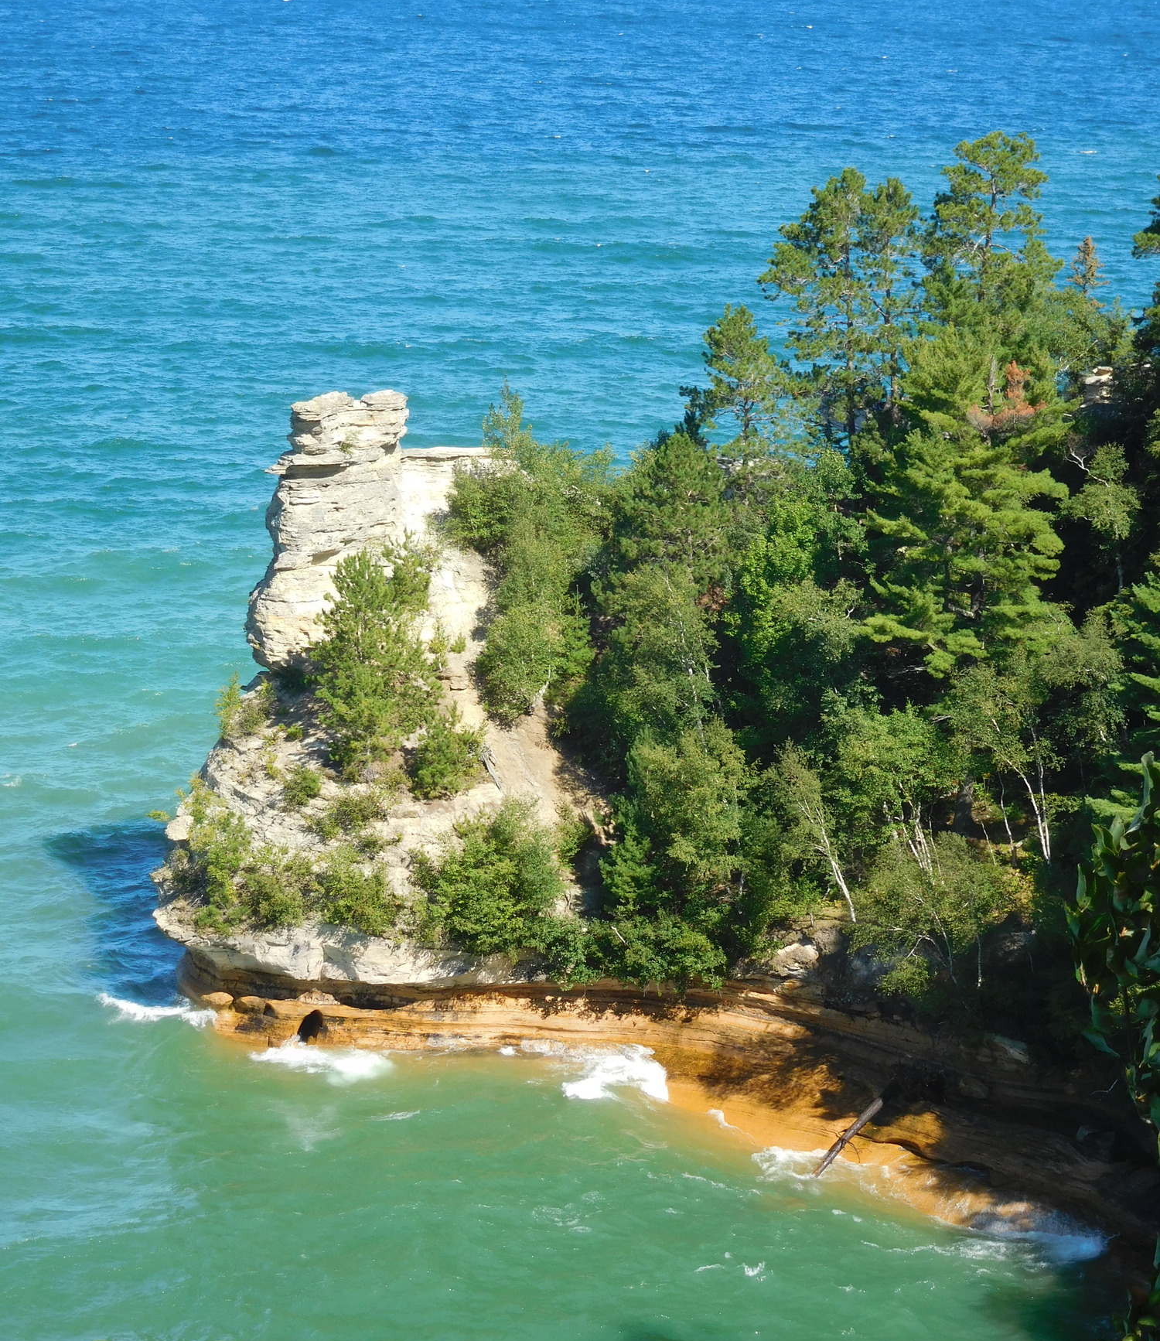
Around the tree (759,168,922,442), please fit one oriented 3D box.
[{"bbox_3d":[10.560,-14.330,145.000,6.370,11.990,6.040,1,13,0],"label":"tree"}]

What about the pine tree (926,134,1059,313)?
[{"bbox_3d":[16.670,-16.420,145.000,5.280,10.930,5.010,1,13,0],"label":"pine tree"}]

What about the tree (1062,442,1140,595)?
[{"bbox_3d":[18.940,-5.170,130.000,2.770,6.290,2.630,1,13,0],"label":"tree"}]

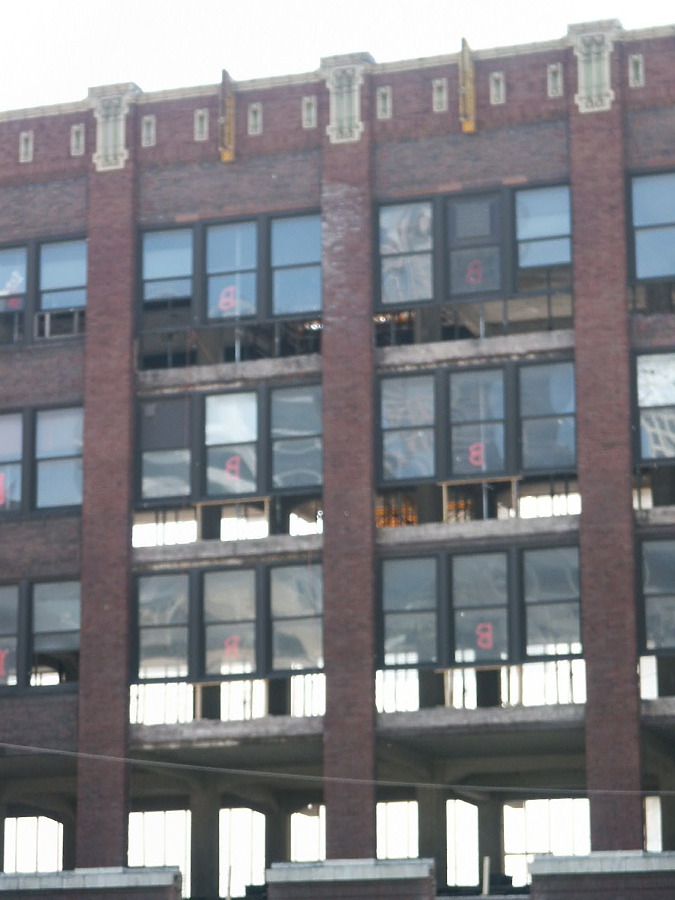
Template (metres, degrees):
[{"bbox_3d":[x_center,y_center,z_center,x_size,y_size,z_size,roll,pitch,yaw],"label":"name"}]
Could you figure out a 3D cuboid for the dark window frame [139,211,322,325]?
[{"bbox_3d":[-2.315,-3.863,59.561,4.280,2.310,0.200,-5,-14,18],"label":"dark window frame"}]

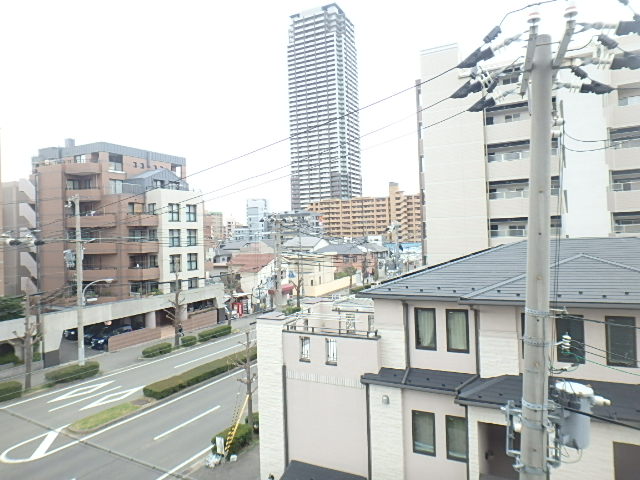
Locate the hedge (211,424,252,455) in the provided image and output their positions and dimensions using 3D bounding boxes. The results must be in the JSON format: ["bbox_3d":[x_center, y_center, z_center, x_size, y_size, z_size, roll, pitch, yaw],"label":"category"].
[{"bbox_3d":[-3.951,9.136,19.365,0.824,0.680,1.803,-2,0,29],"label":"hedge"}]

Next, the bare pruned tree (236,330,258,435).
[{"bbox_3d":[-3.700,7.292,21.972,0.750,5.250,0.600,-2,-1,28],"label":"bare pruned tree"}]

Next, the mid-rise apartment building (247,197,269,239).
[{"bbox_3d":[-32.185,-3.474,216.599,8.000,34.046,7.000,-2,-1,28],"label":"mid-rise apartment building"}]

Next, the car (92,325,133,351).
[{"bbox_3d":[-19.323,9.309,41.000,1.740,1.580,4.400,-2,0,29],"label":"car"}]

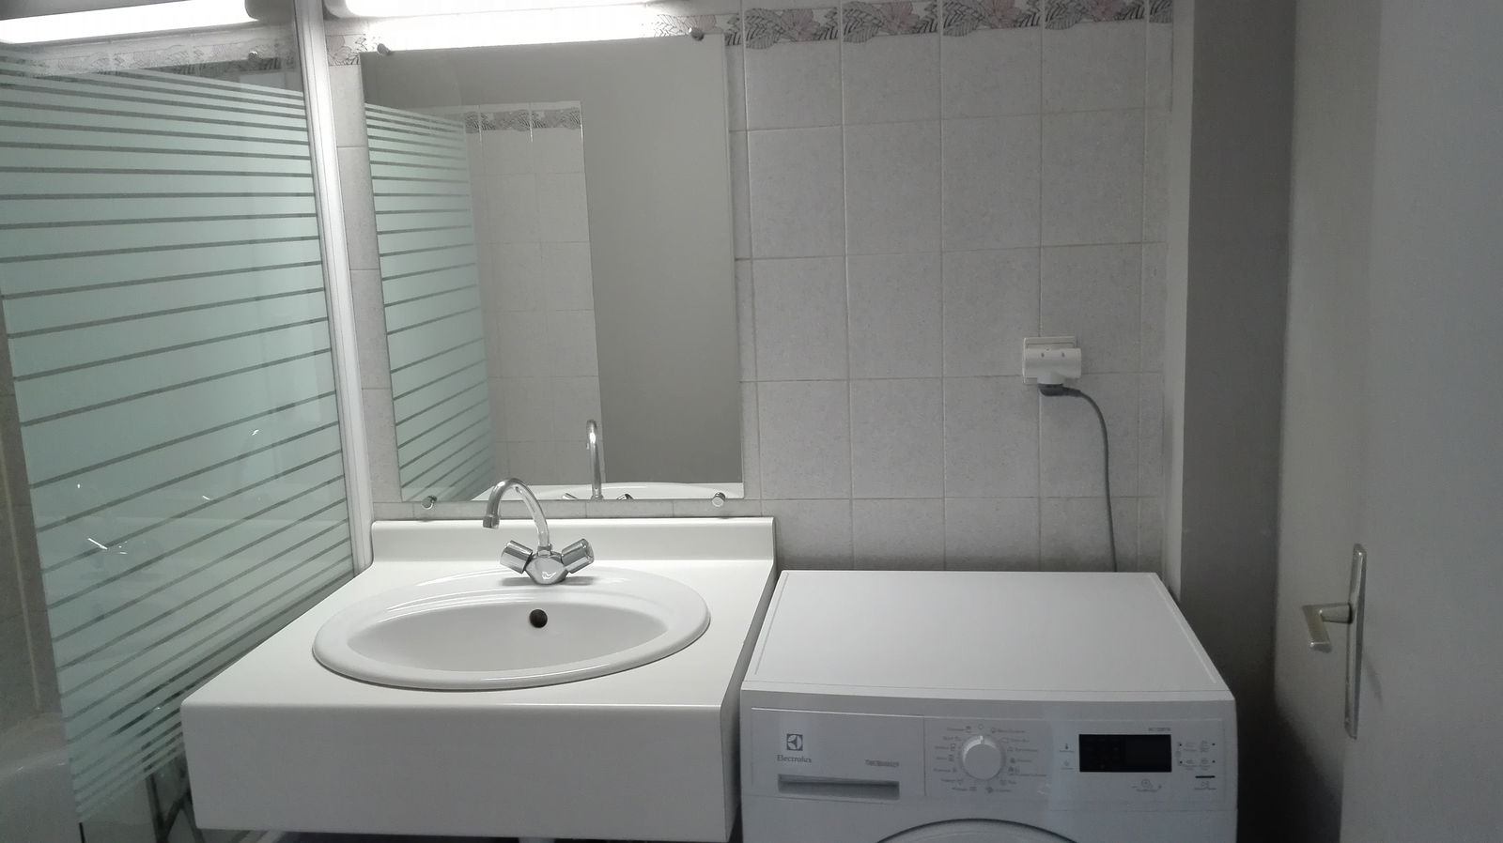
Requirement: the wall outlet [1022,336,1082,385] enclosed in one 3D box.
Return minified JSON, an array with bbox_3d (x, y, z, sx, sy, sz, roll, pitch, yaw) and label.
[{"bbox_3d":[0.471,-0.093,1.690,0.090,0.079,0.046,-1,10,8],"label":"wall outlet"}]

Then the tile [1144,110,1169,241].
[{"bbox_3d":[0.620,-0.375,1.649,0.036,0.202,0.010,-1,10,8],"label":"tile"}]

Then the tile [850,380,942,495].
[{"bbox_3d":[0.239,0.029,1.758,0.150,0.200,0.010,-1,11,8],"label":"tile"}]

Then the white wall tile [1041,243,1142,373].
[{"bbox_3d":[0.529,-0.173,1.677,0.149,0.197,0.010,-1,10,8],"label":"white wall tile"}]

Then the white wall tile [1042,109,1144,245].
[{"bbox_3d":[0.526,-0.374,1.661,0.152,0.202,0.010,-1,10,8],"label":"white wall tile"}]

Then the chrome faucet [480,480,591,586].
[{"bbox_3d":[-0.339,0.172,1.636,0.157,0.183,0.148,0,11,14],"label":"chrome faucet"}]

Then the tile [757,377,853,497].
[{"bbox_3d":[0.088,0.031,1.775,0.149,0.197,0.010,-1,10,8],"label":"tile"}]

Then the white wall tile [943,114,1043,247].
[{"bbox_3d":[0.371,-0.367,1.664,0.149,0.197,0.010,-1,10,8],"label":"white wall tile"}]

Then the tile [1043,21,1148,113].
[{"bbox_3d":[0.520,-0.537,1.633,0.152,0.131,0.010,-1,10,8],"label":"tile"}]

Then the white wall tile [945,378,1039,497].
[{"bbox_3d":[0.389,0.027,1.738,0.150,0.200,0.010,-1,11,8],"label":"white wall tile"}]

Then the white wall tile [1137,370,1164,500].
[{"bbox_3d":[0.630,0.022,1.697,0.036,0.197,0.010,-1,10,8],"label":"white wall tile"}]

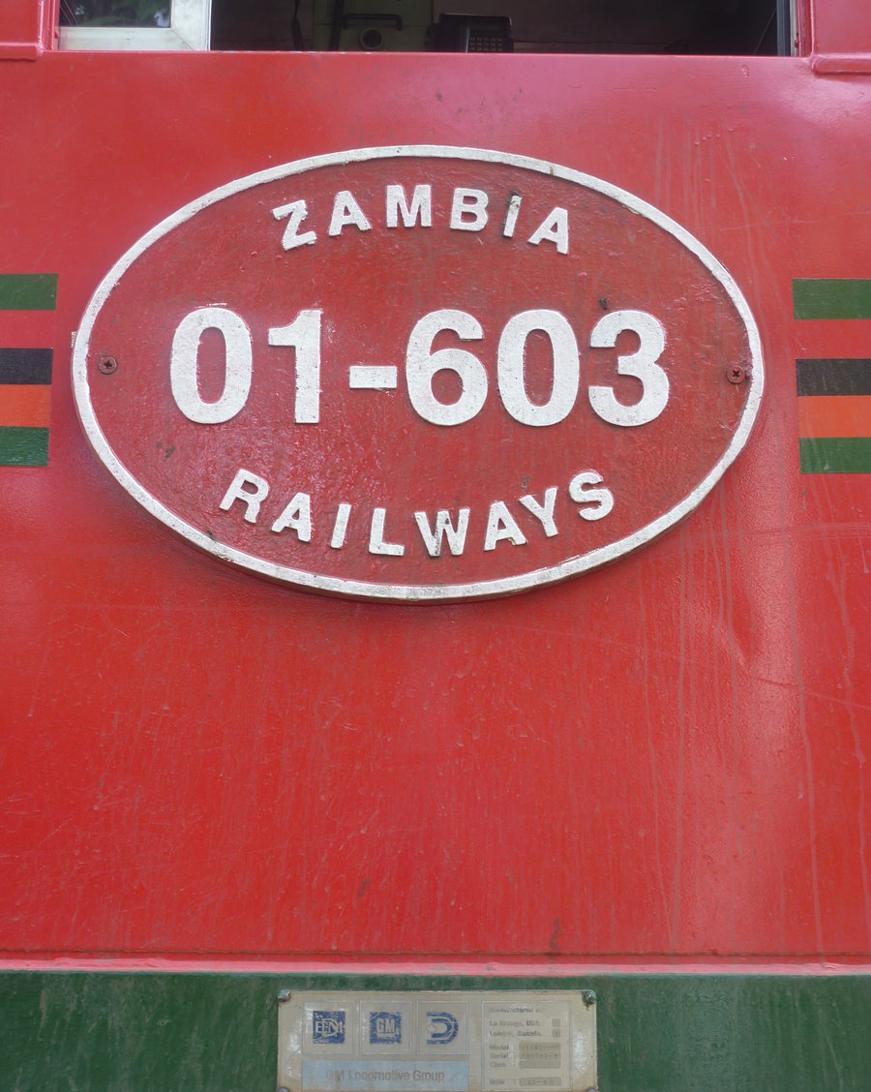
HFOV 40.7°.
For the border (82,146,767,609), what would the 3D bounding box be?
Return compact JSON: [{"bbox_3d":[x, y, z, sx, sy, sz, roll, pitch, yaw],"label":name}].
[{"bbox_3d":[-0.018,-0.191,1.236,0.730,0.500,0.020,0,-9,0],"label":"border"}]

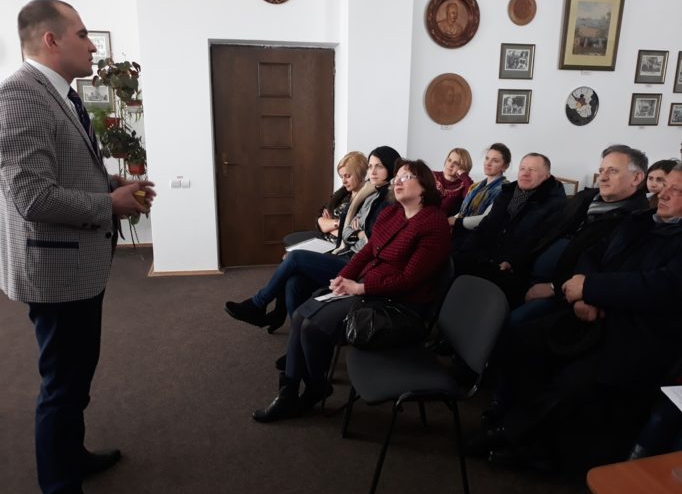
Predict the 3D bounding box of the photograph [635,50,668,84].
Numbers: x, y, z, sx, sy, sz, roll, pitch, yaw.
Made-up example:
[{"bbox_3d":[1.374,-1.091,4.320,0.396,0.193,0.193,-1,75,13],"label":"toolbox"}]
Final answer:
[{"bbox_3d":[3.316,-1.906,5.652,0.361,0.330,0.030,-2,13,-10],"label":"photograph"}]

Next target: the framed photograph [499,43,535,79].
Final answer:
[{"bbox_3d":[1.793,-1.866,5.371,0.367,0.338,0.030,-2,13,-10],"label":"framed photograph"}]

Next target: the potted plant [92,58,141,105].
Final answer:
[{"bbox_3d":[-2.236,-1.644,5.331,0.420,0.440,0.380,-2,13,-10],"label":"potted plant"}]

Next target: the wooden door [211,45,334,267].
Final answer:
[{"bbox_3d":[-0.612,-0.807,5.062,1.109,2.051,0.060,-2,13,-10],"label":"wooden door"}]

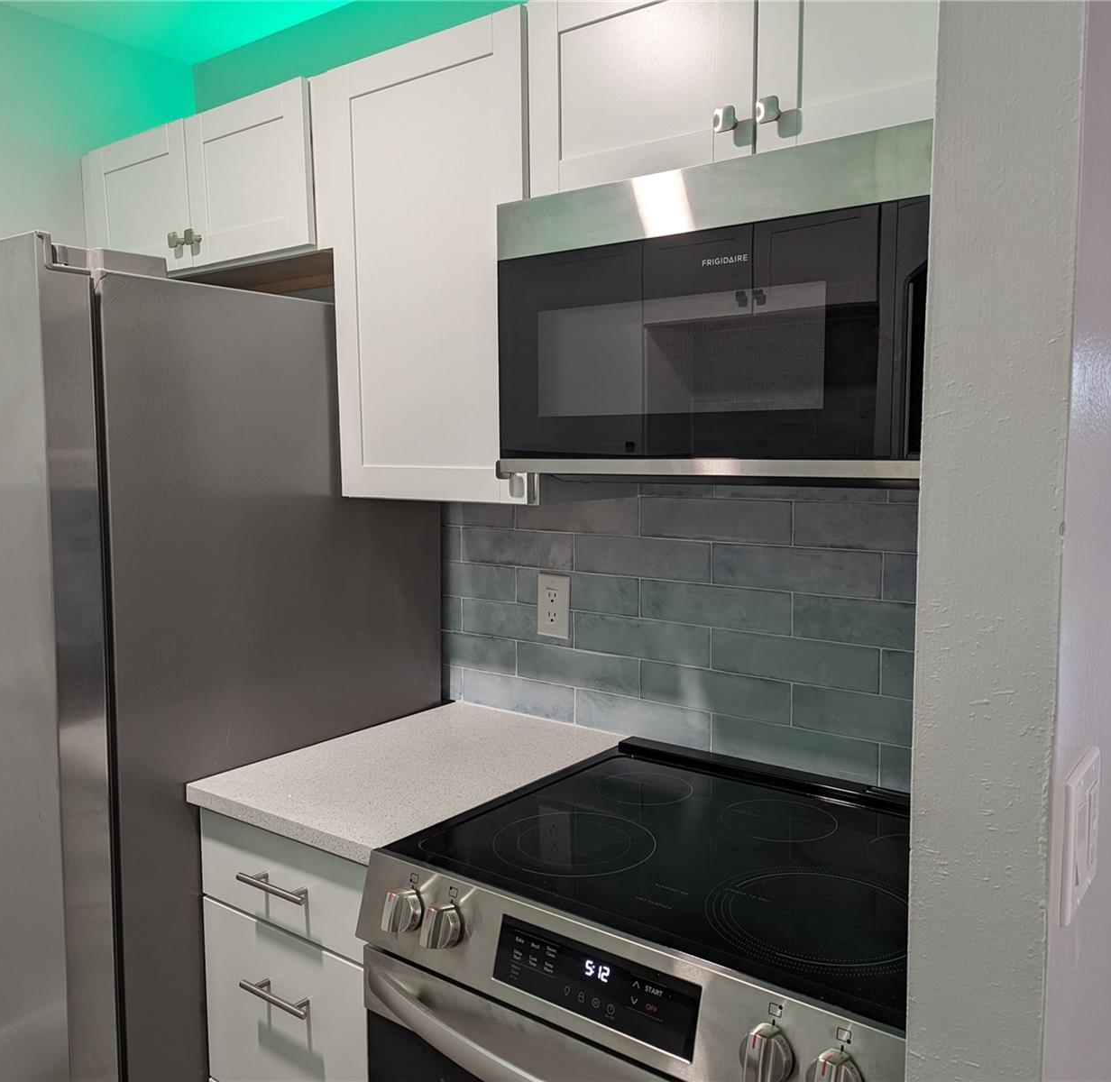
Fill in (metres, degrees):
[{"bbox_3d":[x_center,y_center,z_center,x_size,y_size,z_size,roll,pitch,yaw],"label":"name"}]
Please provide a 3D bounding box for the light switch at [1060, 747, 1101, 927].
[{"bbox_3d":[0.424,0.235,0.802,0.007,0.114,0.116,4,7,37],"label":"light switch"}]

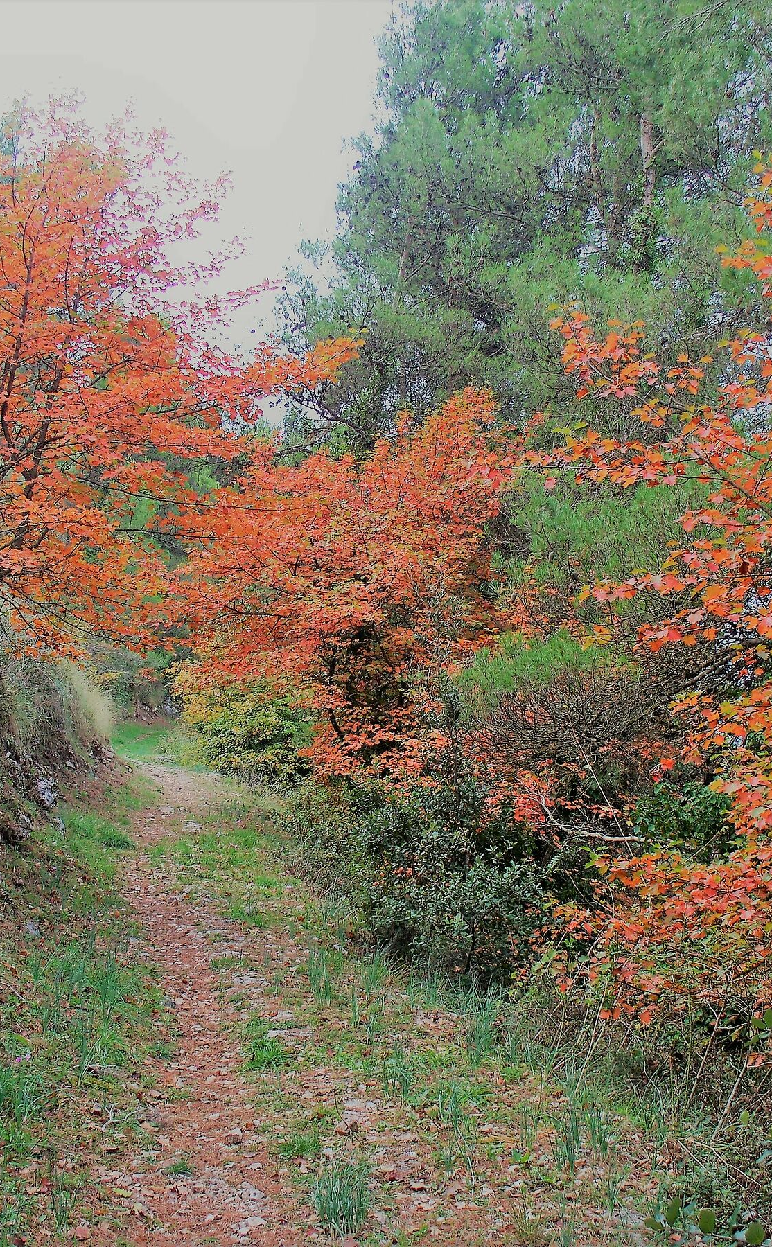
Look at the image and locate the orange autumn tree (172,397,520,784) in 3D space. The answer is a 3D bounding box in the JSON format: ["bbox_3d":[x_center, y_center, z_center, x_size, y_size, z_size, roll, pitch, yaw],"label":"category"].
[{"bbox_3d":[-0.306,-0.306,13.800,2.700,3.150,2.600,0,-1,0],"label":"orange autumn tree"}]

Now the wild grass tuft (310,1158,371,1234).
[{"bbox_3d":[-0.121,1.519,4.600,0.155,0.185,0.150,0,-1,0],"label":"wild grass tuft"}]

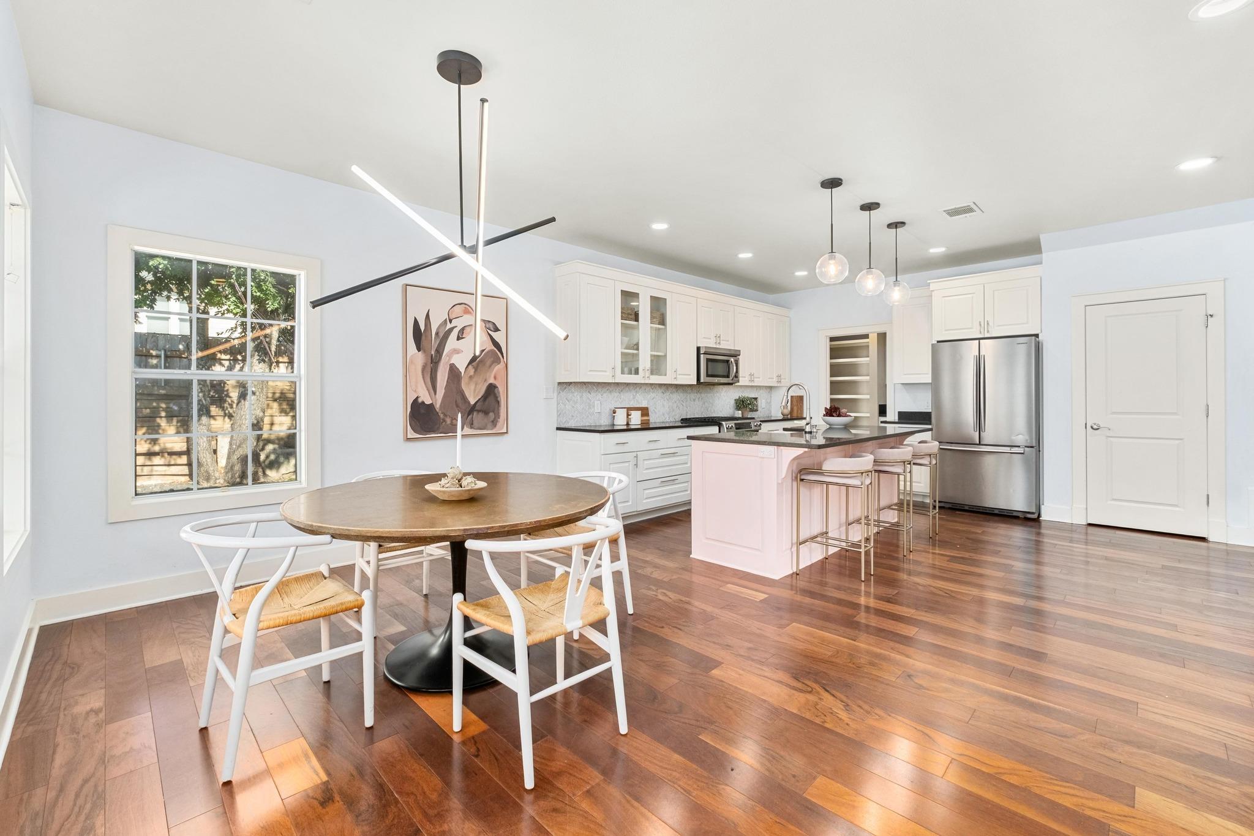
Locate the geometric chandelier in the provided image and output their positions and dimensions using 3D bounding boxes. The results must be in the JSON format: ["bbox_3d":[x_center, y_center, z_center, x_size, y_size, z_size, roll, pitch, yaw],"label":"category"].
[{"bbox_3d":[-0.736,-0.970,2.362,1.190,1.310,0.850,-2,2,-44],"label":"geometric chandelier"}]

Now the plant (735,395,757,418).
[{"bbox_3d":[1.615,-0.154,7.118,0.290,0.310,0.260,-2,2,-44],"label":"plant"}]

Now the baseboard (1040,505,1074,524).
[{"bbox_3d":[4.099,0.918,4.981,0.018,0.140,0.250,-2,2,-45],"label":"baseboard"}]

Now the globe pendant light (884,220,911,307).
[{"bbox_3d":[2.419,-1.373,4.691,0.245,0.731,0.245,-2,2,-45],"label":"globe pendant light"}]

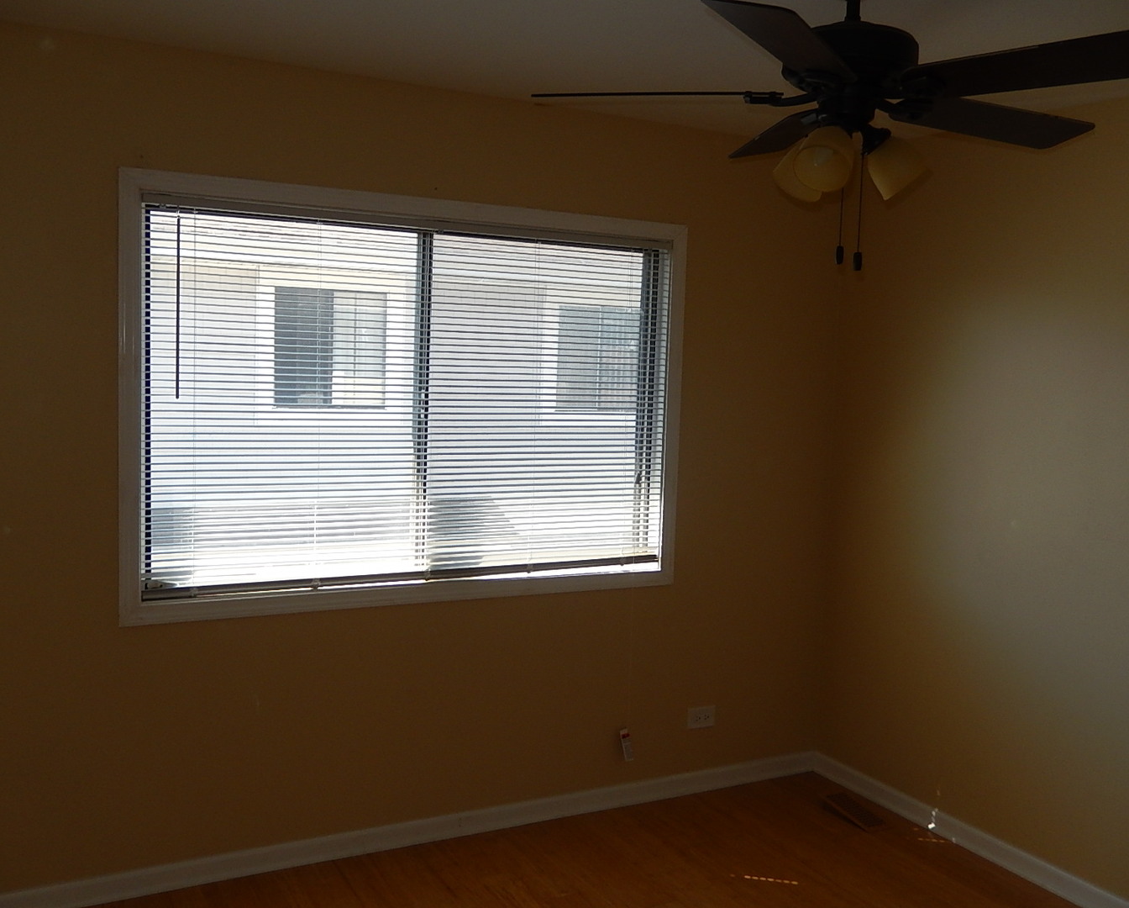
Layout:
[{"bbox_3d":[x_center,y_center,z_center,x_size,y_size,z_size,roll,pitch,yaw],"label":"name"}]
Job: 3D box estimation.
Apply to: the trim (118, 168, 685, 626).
[{"bbox_3d":[-0.418,-0.157,3.584,1.888,1.287,0.030,-1,5,-28],"label":"trim"}]

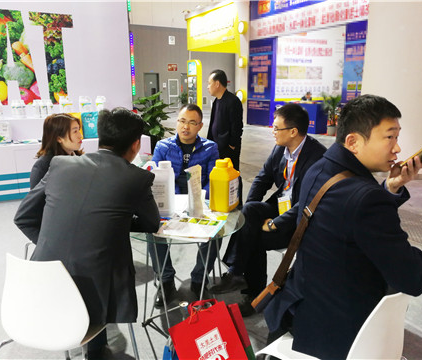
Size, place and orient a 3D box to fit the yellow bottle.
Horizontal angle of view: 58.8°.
[{"bbox_3d":[0.091,0.026,2.444,0.125,0.326,0.185,7,16,24],"label":"yellow bottle"}]

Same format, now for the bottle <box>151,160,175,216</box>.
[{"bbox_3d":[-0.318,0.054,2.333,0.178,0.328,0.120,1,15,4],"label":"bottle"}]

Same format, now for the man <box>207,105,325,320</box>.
[{"bbox_3d":[0.400,0.195,2.459,0.780,1.360,0.530,-7,15,-26],"label":"man"}]

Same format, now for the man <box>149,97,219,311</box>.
[{"bbox_3d":[-0.190,0.140,2.732,0.530,1.360,0.720,0,15,0],"label":"man"}]

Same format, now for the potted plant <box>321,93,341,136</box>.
[{"bbox_3d":[3.630,-1.972,11.256,0.620,1.340,0.620,0,14,0],"label":"potted plant"}]

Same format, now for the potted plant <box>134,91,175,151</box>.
[{"bbox_3d":[-0.880,-0.682,5.961,0.660,1.380,0.660,0,14,0],"label":"potted plant"}]

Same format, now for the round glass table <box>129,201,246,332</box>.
[{"bbox_3d":[-0.186,0.569,2.393,0.795,0.700,0.795,0,15,0],"label":"round glass table"}]

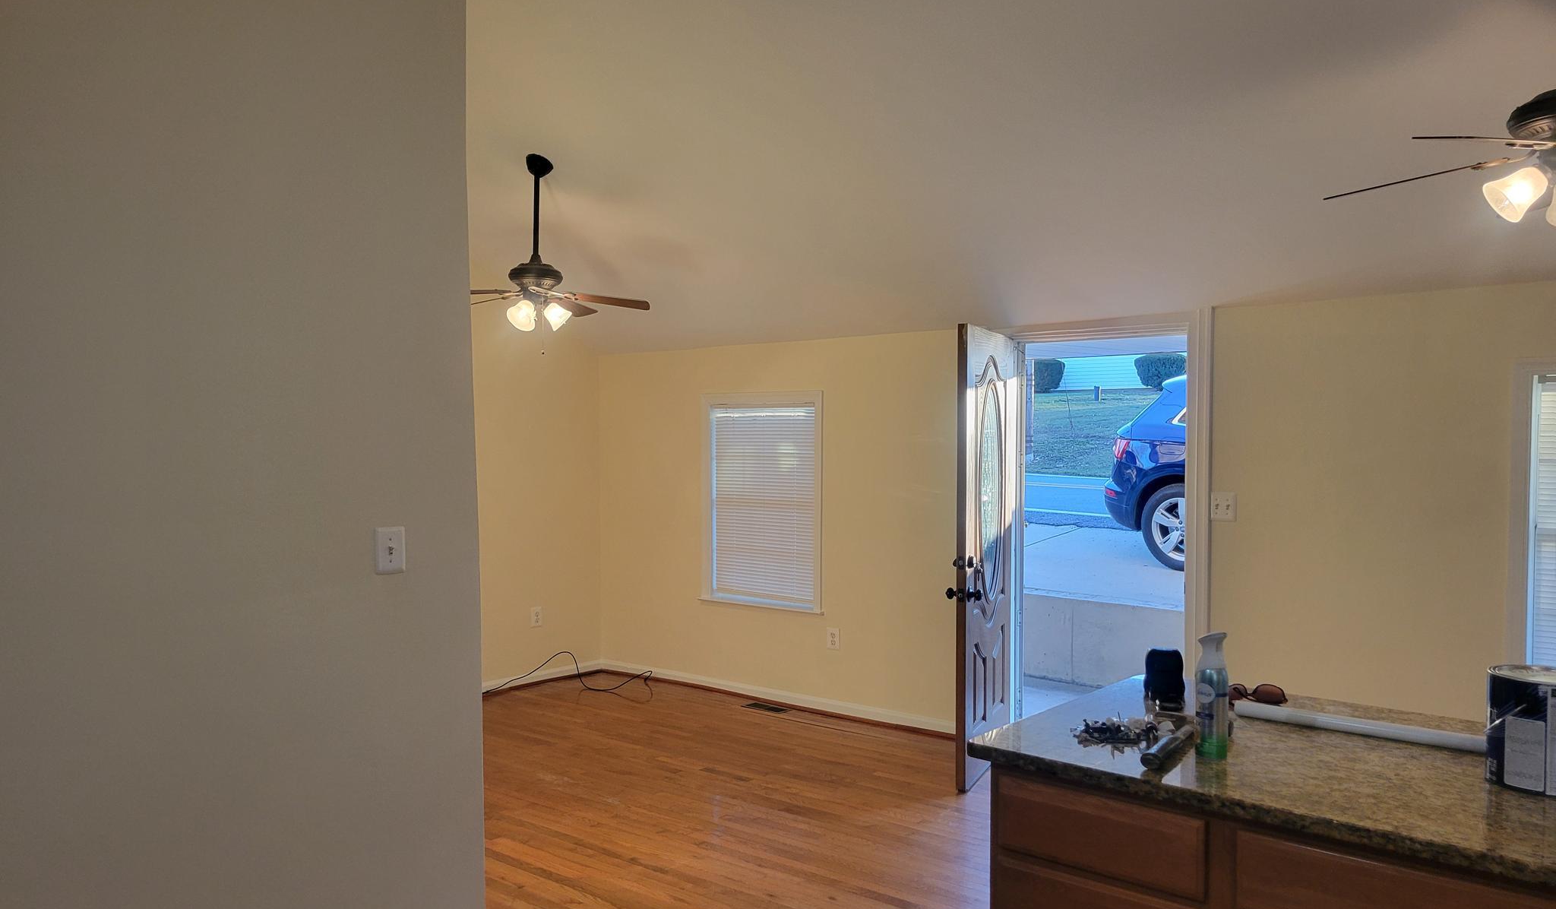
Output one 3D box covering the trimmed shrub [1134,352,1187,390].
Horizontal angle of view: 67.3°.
[{"bbox_3d":[12.655,-2.703,38.500,1.750,1.260,1.500,1,2,41],"label":"trimmed shrub"}]

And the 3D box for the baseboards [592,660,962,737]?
[{"bbox_3d":[-0.084,1.387,6.811,2.857,0.090,0.022,1,2,41],"label":"baseboards"}]

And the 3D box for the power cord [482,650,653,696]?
[{"bbox_3d":[-1.201,1.343,7.090,0.757,0.170,0.979,1,2,41],"label":"power cord"}]

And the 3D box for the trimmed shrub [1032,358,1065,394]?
[{"bbox_3d":[9.361,-2.772,41.000,1.550,1.240,1.400,1,2,41],"label":"trimmed shrub"}]

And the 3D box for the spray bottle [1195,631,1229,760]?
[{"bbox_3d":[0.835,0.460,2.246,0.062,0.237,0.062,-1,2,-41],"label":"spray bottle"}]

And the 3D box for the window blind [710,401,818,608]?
[{"bbox_3d":[-0.073,0.264,6.845,0.810,1.130,0.035,1,2,41],"label":"window blind"}]

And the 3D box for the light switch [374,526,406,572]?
[{"bbox_3d":[-1.059,0.262,3.199,0.012,0.126,0.082,1,2,41],"label":"light switch"}]

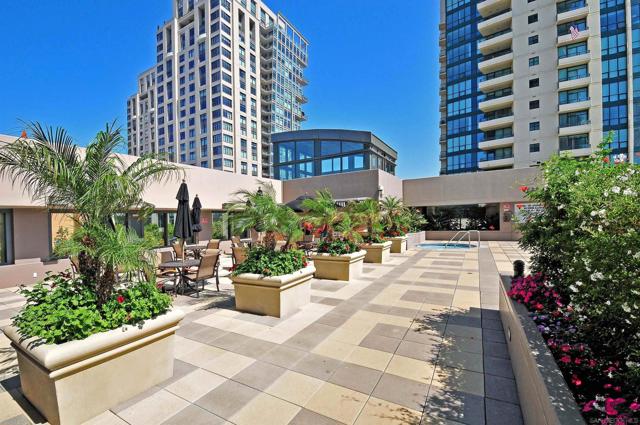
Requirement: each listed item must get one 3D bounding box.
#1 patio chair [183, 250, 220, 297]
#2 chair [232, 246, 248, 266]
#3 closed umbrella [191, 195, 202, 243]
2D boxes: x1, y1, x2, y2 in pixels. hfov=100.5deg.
[{"bbox_3d":[-2.840,1.438,6.408,0.740,1.000,0.630,-2,-1,31],"label":"patio chair"},{"bbox_3d":[-2.196,1.415,7.505,0.620,0.970,0.700,-2,-1,37],"label":"chair"},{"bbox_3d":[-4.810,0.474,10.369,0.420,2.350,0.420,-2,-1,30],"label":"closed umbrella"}]

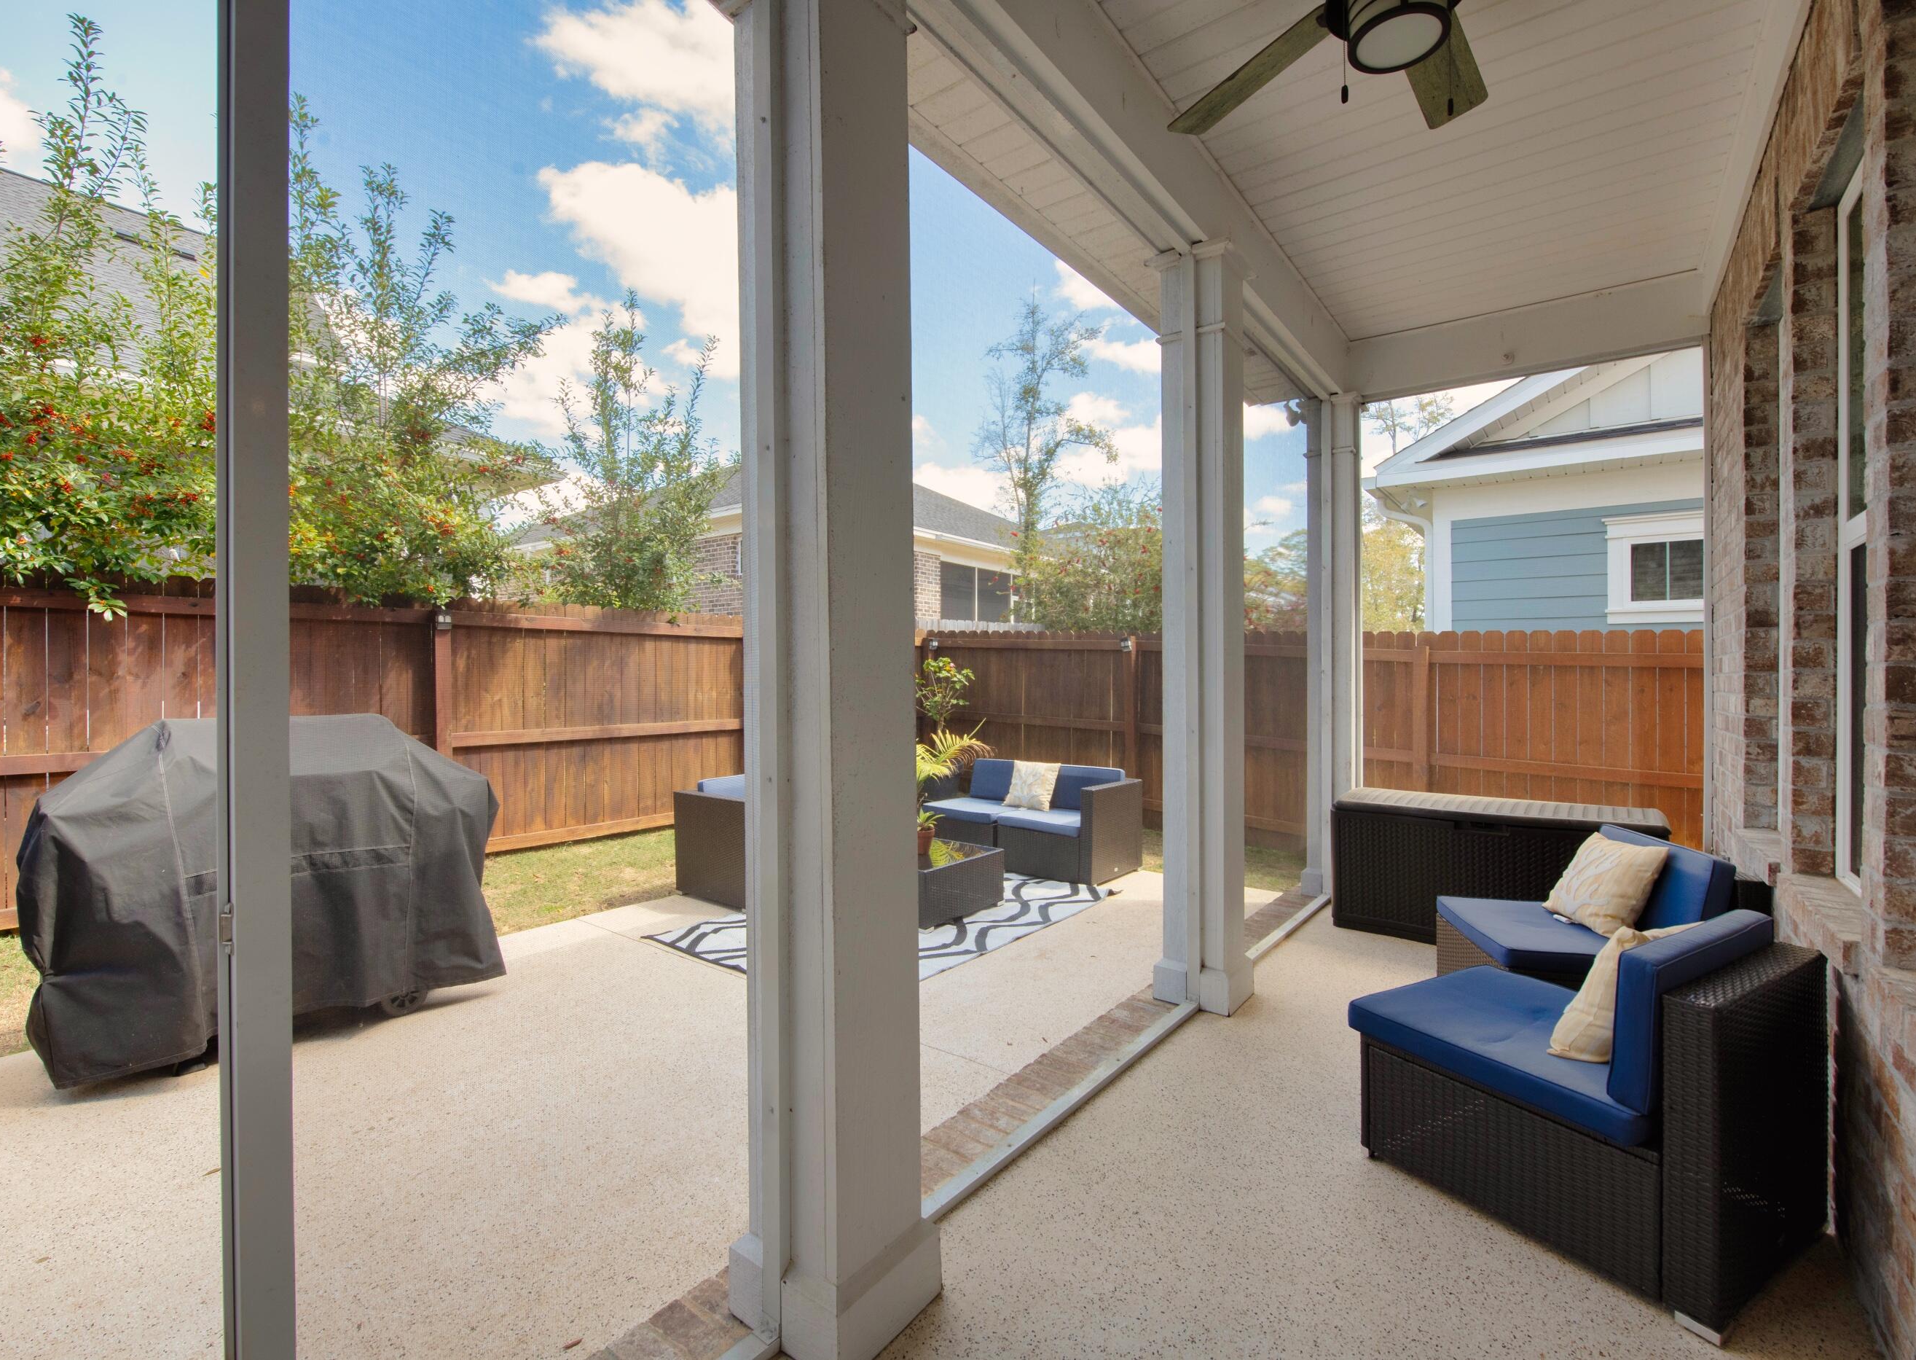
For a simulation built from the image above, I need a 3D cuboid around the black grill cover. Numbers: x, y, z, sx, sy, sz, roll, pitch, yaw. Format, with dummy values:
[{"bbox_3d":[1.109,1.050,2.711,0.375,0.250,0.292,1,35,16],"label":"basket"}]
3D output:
[{"bbox_3d":[-2.723,0.745,3.235,0.720,1.170,1.370,0,0,40],"label":"black grill cover"}]

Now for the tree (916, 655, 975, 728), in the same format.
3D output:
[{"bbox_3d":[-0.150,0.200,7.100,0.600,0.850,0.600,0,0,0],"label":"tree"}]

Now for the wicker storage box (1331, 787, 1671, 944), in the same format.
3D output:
[{"bbox_3d":[2.593,0.928,3.871,1.260,0.645,0.586,0,0,37],"label":"wicker storage box"}]

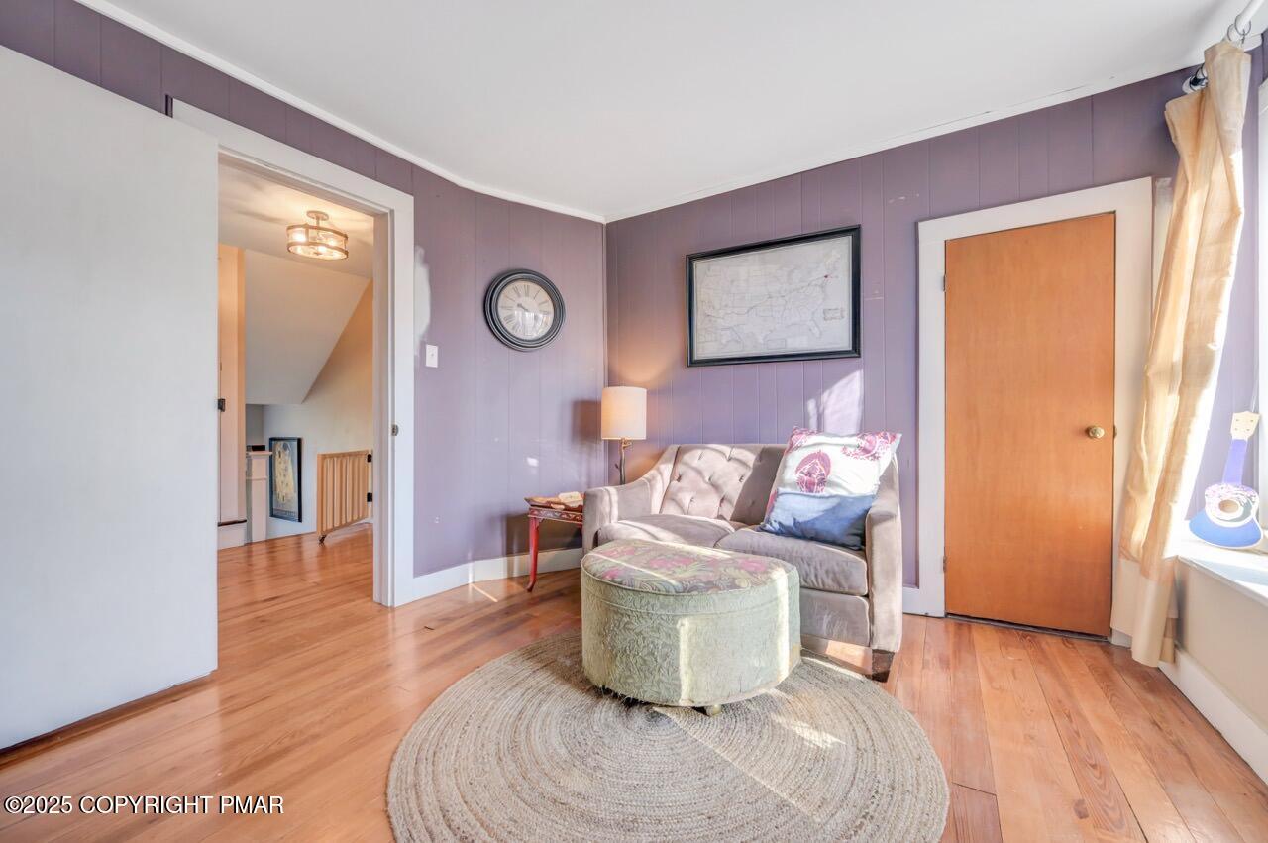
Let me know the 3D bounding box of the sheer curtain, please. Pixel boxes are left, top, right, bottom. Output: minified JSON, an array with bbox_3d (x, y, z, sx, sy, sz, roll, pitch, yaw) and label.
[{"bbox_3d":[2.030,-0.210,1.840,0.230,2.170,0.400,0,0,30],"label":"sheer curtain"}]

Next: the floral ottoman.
[{"bbox_3d":[0.167,0.730,1.850,0.760,0.420,0.570,0,0,30],"label":"floral ottoman"}]

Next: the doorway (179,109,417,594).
[{"bbox_3d":[-1.500,-0.120,2.255,0.160,2.140,0.950,0,0,34],"label":"doorway"}]

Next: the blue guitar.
[{"bbox_3d":[2.290,0.230,1.890,0.190,0.550,0.065,10,-3,34],"label":"blue guitar"}]

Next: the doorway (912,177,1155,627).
[{"bbox_3d":[1.795,-0.025,2.270,0.830,1.950,0.110,0,0,30],"label":"doorway"}]

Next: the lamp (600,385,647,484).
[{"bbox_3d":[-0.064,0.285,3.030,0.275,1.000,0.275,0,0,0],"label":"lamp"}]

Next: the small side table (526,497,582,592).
[{"bbox_3d":[-0.310,0.685,2.850,0.420,0.530,0.480,0,0,30],"label":"small side table"}]

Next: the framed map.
[{"bbox_3d":[0.755,-0.685,2.831,0.990,0.690,0.035,0,0,30],"label":"framed map"}]

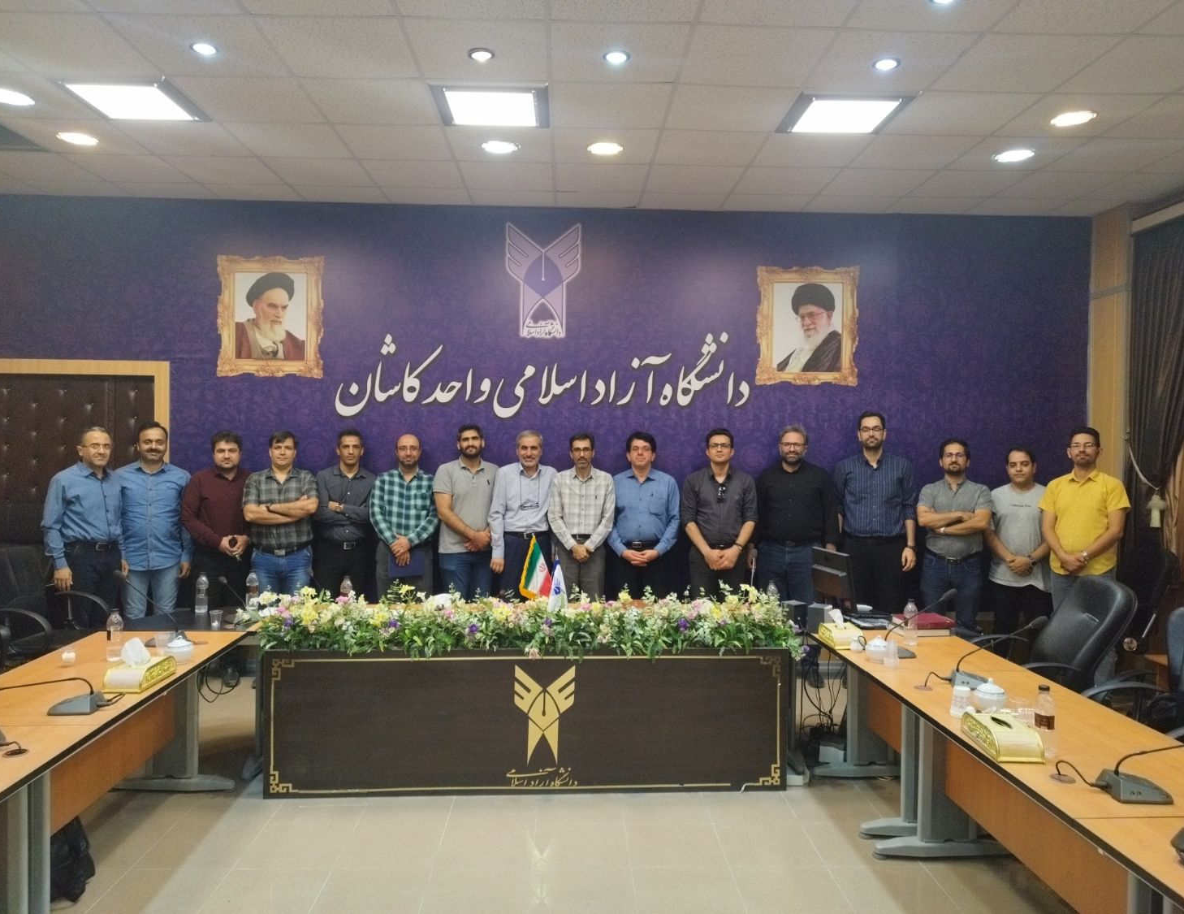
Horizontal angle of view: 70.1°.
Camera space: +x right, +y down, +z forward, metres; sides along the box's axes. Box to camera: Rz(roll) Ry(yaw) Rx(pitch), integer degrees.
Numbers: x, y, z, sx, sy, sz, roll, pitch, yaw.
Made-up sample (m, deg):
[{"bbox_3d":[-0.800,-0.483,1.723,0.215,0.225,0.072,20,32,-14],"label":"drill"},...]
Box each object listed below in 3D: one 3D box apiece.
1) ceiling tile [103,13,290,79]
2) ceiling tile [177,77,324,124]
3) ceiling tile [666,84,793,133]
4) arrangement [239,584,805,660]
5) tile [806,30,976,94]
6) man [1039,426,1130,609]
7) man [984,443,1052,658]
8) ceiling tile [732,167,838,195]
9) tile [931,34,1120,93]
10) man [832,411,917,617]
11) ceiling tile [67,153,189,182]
[{"bbox_3d":[-1.690,-1.791,3.667,0.600,0.020,0.600,1,1,-2],"label":"ceiling tile"},{"bbox_3d":[-1.684,-1.784,4.197,0.595,0.020,0.590,1,1,-2],"label":"ceiling tile"},{"bbox_3d":[0.694,-1.781,4.316,0.600,0.020,0.600,1,1,-2],"label":"ceiling tile"},{"bbox_3d":[-0.333,0.810,4.250,2.720,0.320,0.360,1,2,-3],"label":"arrangement"},{"bbox_3d":[1.319,-1.764,3.749,0.600,0.020,0.600,1,2,-2],"label":"tile"},{"bbox_3d":[3.246,0.717,5.567,0.540,1.840,0.310,1,1,20],"label":"man"},{"bbox_3d":[2.969,0.789,5.897,0.510,1.717,0.310,1,1,17],"label":"man"},{"bbox_3d":[1.244,-1.783,5.444,0.595,0.020,0.590,1,1,-2],"label":"ceiling tile"},{"bbox_3d":[1.936,-1.784,3.820,0.600,0.020,0.600,0,1,-2],"label":"tile"},{"bbox_3d":[1.985,0.645,5.933,0.540,1.923,0.320,1,1,10],"label":"man"},{"bbox_3d":[-2.934,-1.837,5.374,0.600,0.020,0.600,1,1,-2],"label":"ceiling tile"}]

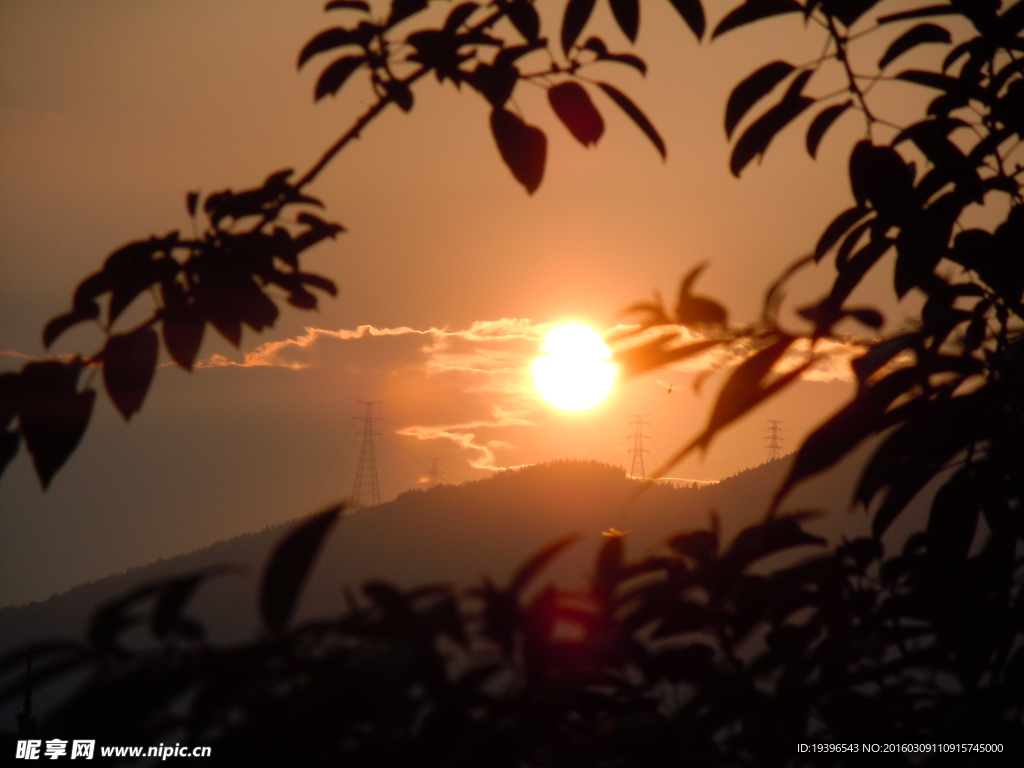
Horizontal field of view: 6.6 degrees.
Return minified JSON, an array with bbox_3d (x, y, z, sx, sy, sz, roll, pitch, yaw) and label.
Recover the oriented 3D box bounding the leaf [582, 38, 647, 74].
[{"bbox_3d":[0.087,-0.276,7.500,0.053,0.022,0.030,22,0,0],"label":"leaf"}]

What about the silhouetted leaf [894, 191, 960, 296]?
[{"bbox_3d":[0.343,-0.116,7.400,0.047,0.087,0.030,15,0,0],"label":"silhouetted leaf"}]

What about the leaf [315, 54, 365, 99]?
[{"bbox_3d":[-0.145,-0.259,7.500,0.051,0.024,0.030,-42,0,0],"label":"leaf"}]

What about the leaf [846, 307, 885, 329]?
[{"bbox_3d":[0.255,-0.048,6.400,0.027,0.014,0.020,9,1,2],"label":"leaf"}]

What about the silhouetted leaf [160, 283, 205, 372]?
[{"bbox_3d":[-0.316,-0.055,8.500,0.040,0.083,0.020,-6,1,-2],"label":"silhouetted leaf"}]

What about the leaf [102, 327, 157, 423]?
[{"bbox_3d":[-0.322,-0.009,7.500,0.046,0.077,0.018,4,0,0],"label":"leaf"}]

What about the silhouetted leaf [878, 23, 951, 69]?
[{"bbox_3d":[0.386,-0.323,8.500,0.073,0.031,0.035,-22,1,3],"label":"silhouetted leaf"}]

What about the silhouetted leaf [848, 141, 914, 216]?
[{"bbox_3d":[0.354,-0.196,8.500,0.054,0.075,0.025,-17,1,3],"label":"silhouetted leaf"}]

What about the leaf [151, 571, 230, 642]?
[{"bbox_3d":[-0.211,0.145,5.800,0.025,0.056,0.030,37,0,0],"label":"leaf"}]

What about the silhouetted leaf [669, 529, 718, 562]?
[{"bbox_3d":[0.133,0.118,6.500,0.035,0.023,0.035,7,0,0],"label":"silhouetted leaf"}]

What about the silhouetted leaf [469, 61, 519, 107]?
[{"bbox_3d":[-0.018,-0.288,8.500,0.044,0.046,0.025,6,2,0],"label":"silhouetted leaf"}]

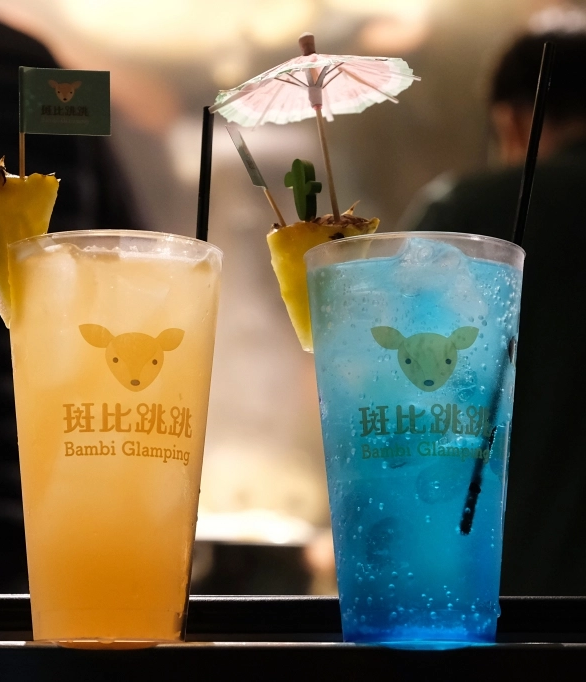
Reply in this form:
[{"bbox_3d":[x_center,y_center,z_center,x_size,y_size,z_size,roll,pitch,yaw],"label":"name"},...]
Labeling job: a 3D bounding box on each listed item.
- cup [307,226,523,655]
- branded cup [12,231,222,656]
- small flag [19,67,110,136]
[{"bbox_3d":[0.051,0.044,0.837,0.092,0.161,0.092,0,-10,0],"label":"cup"},{"bbox_3d":[-0.075,0.043,0.839,0.092,0.161,0.092,0,-10,0],"label":"branded cup"},{"bbox_3d":[-0.099,-0.103,0.870,0.043,0.028,0.003,2,-5,-31],"label":"small flag"}]

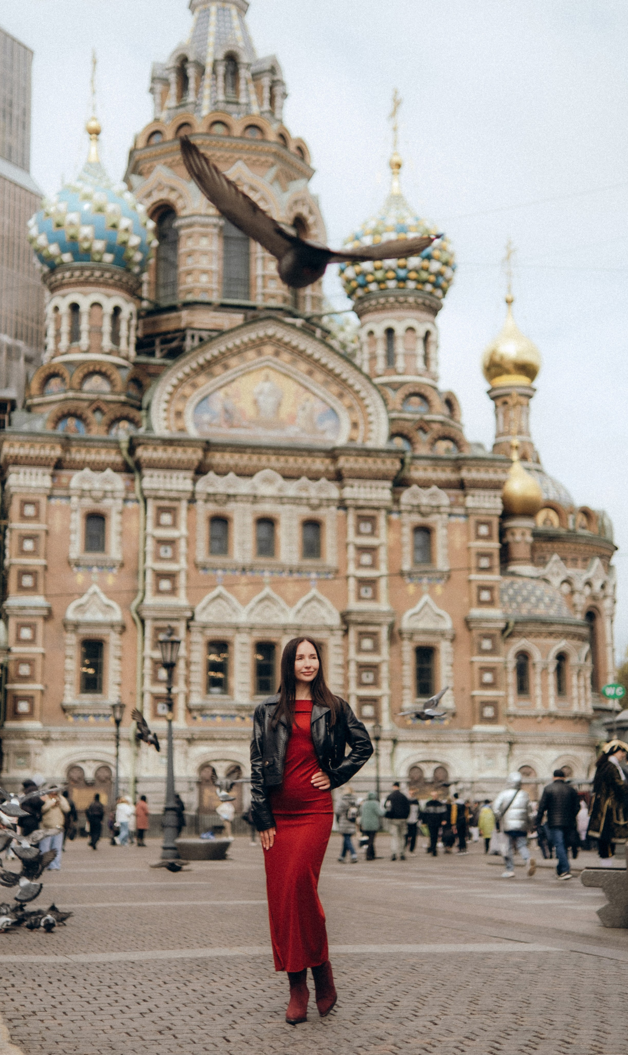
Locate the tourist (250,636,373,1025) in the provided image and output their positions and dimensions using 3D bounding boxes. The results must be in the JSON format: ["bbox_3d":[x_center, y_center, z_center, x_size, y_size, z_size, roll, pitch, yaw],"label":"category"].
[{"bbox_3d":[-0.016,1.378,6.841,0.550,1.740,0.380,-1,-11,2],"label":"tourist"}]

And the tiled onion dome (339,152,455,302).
[{"bbox_3d":[5.339,-18.898,94.258,7.427,11.067,7.427,0,-11,0],"label":"tiled onion dome"}]

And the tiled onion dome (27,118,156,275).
[{"bbox_3d":[-13.186,-19.964,87.520,7.733,9.757,7.733,2,-11,-13],"label":"tiled onion dome"}]

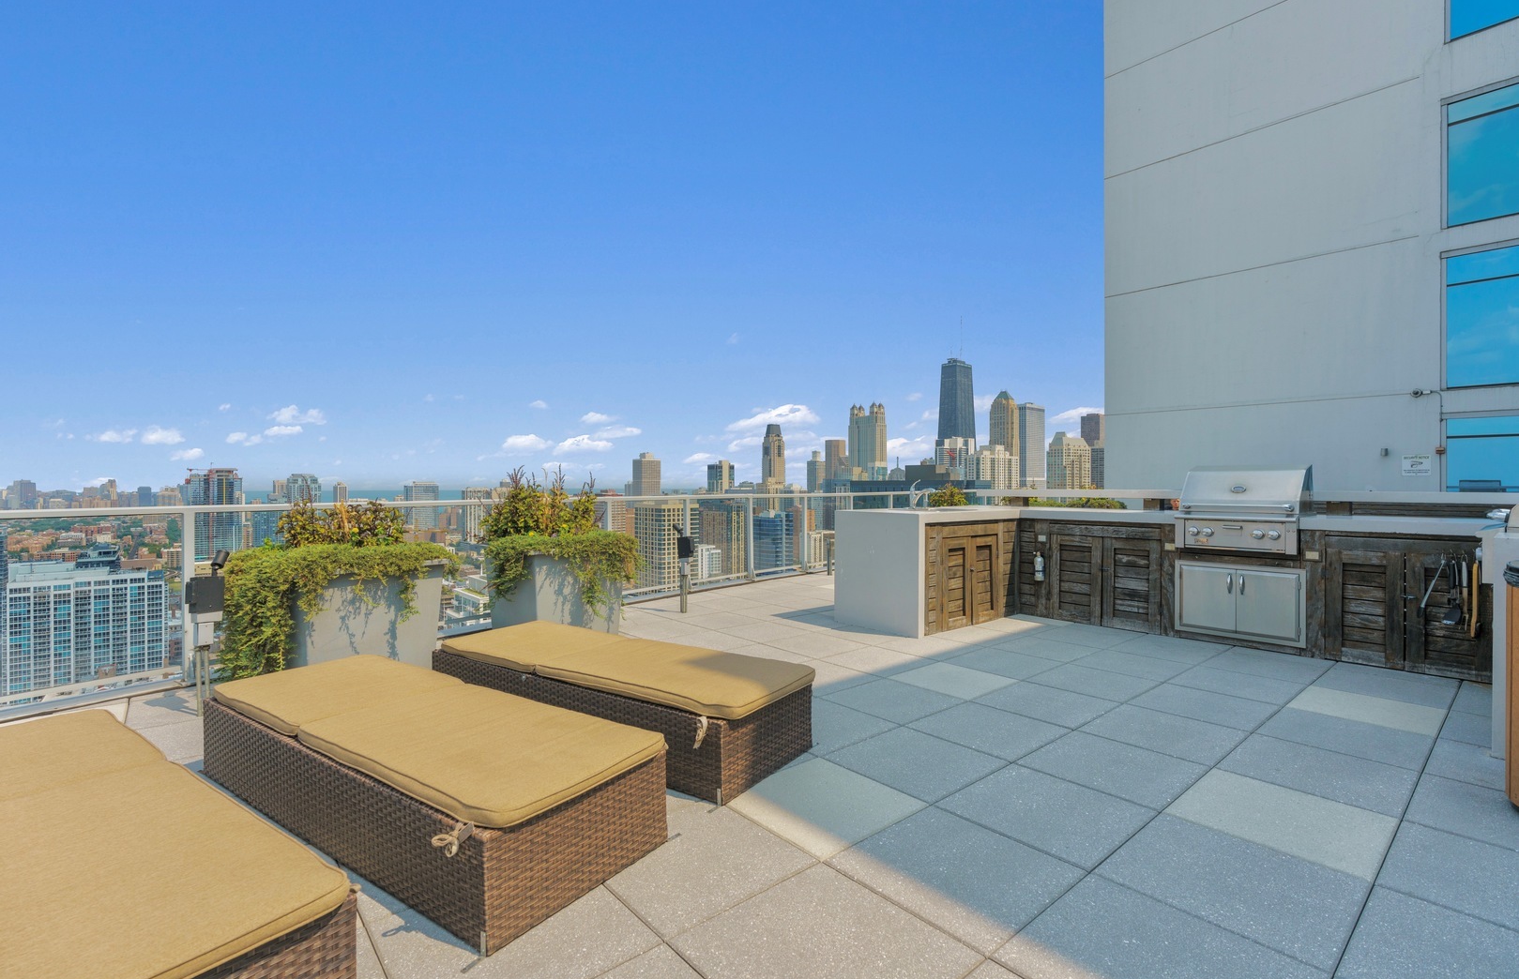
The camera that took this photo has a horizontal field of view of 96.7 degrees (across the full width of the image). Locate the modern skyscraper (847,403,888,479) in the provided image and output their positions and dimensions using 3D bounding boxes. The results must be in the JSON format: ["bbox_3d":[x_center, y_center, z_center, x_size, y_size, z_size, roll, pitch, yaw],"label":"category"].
[{"bbox_3d":[195.988,-25.785,1219.203,32.000,265.000,62.000,-1,0,-41],"label":"modern skyscraper"}]

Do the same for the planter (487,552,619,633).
[{"bbox_3d":[-1.625,0.843,5.391,0.817,0.790,0.817,0,1,43],"label":"planter"}]

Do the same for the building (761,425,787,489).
[{"bbox_3d":[22.342,3.568,1104.818,31.000,209.000,29.000,-1,0,-41],"label":"building"}]

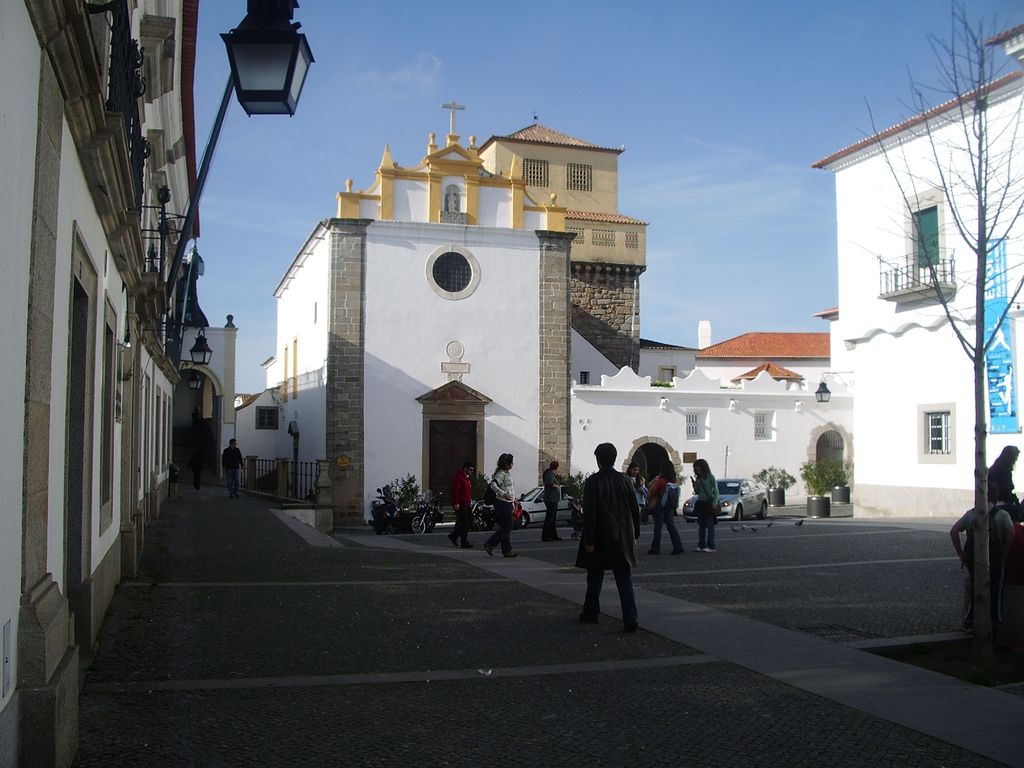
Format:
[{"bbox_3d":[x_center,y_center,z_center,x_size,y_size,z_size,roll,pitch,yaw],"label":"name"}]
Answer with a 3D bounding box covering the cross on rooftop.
[{"bbox_3d":[-2.066,-9.382,36.559,0.840,1.140,0.170,1,-4,-16],"label":"cross on rooftop"}]

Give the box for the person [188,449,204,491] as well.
[{"bbox_3d":[-11.500,3.012,37.800,0.550,1.730,0.500,2,-4,-18],"label":"person"}]

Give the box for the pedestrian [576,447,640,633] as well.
[{"bbox_3d":[0.907,1.444,9.866,0.600,1.760,0.500,1,-3,-10],"label":"pedestrian"}]

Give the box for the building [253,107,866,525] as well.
[{"bbox_3d":[0.950,-3.298,46.912,21.870,17.600,19.500,1,-4,-16],"label":"building"}]

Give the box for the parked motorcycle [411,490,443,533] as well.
[{"bbox_3d":[-2.673,3.979,32.239,0.820,1.300,2.100,-1,-4,14],"label":"parked motorcycle"}]

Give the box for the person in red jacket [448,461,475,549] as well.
[{"bbox_3d":[-1.005,2.397,20.600,0.580,1.730,0.520,-1,-4,25],"label":"person in red jacket"}]

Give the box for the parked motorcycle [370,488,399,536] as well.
[{"bbox_3d":[-3.743,3.765,31.000,0.750,1.420,2.050,1,-4,-17],"label":"parked motorcycle"}]

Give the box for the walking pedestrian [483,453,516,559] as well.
[{"bbox_3d":[-0.193,1.955,16.855,0.600,1.660,0.480,0,-3,5],"label":"walking pedestrian"}]

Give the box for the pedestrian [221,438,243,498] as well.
[{"bbox_3d":[-8.358,2.518,30.911,0.600,1.740,0.420,1,-4,-16],"label":"pedestrian"}]

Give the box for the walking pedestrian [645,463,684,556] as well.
[{"bbox_3d":[2.817,2.275,19.000,0.650,1.670,0.520,-2,-5,37],"label":"walking pedestrian"}]

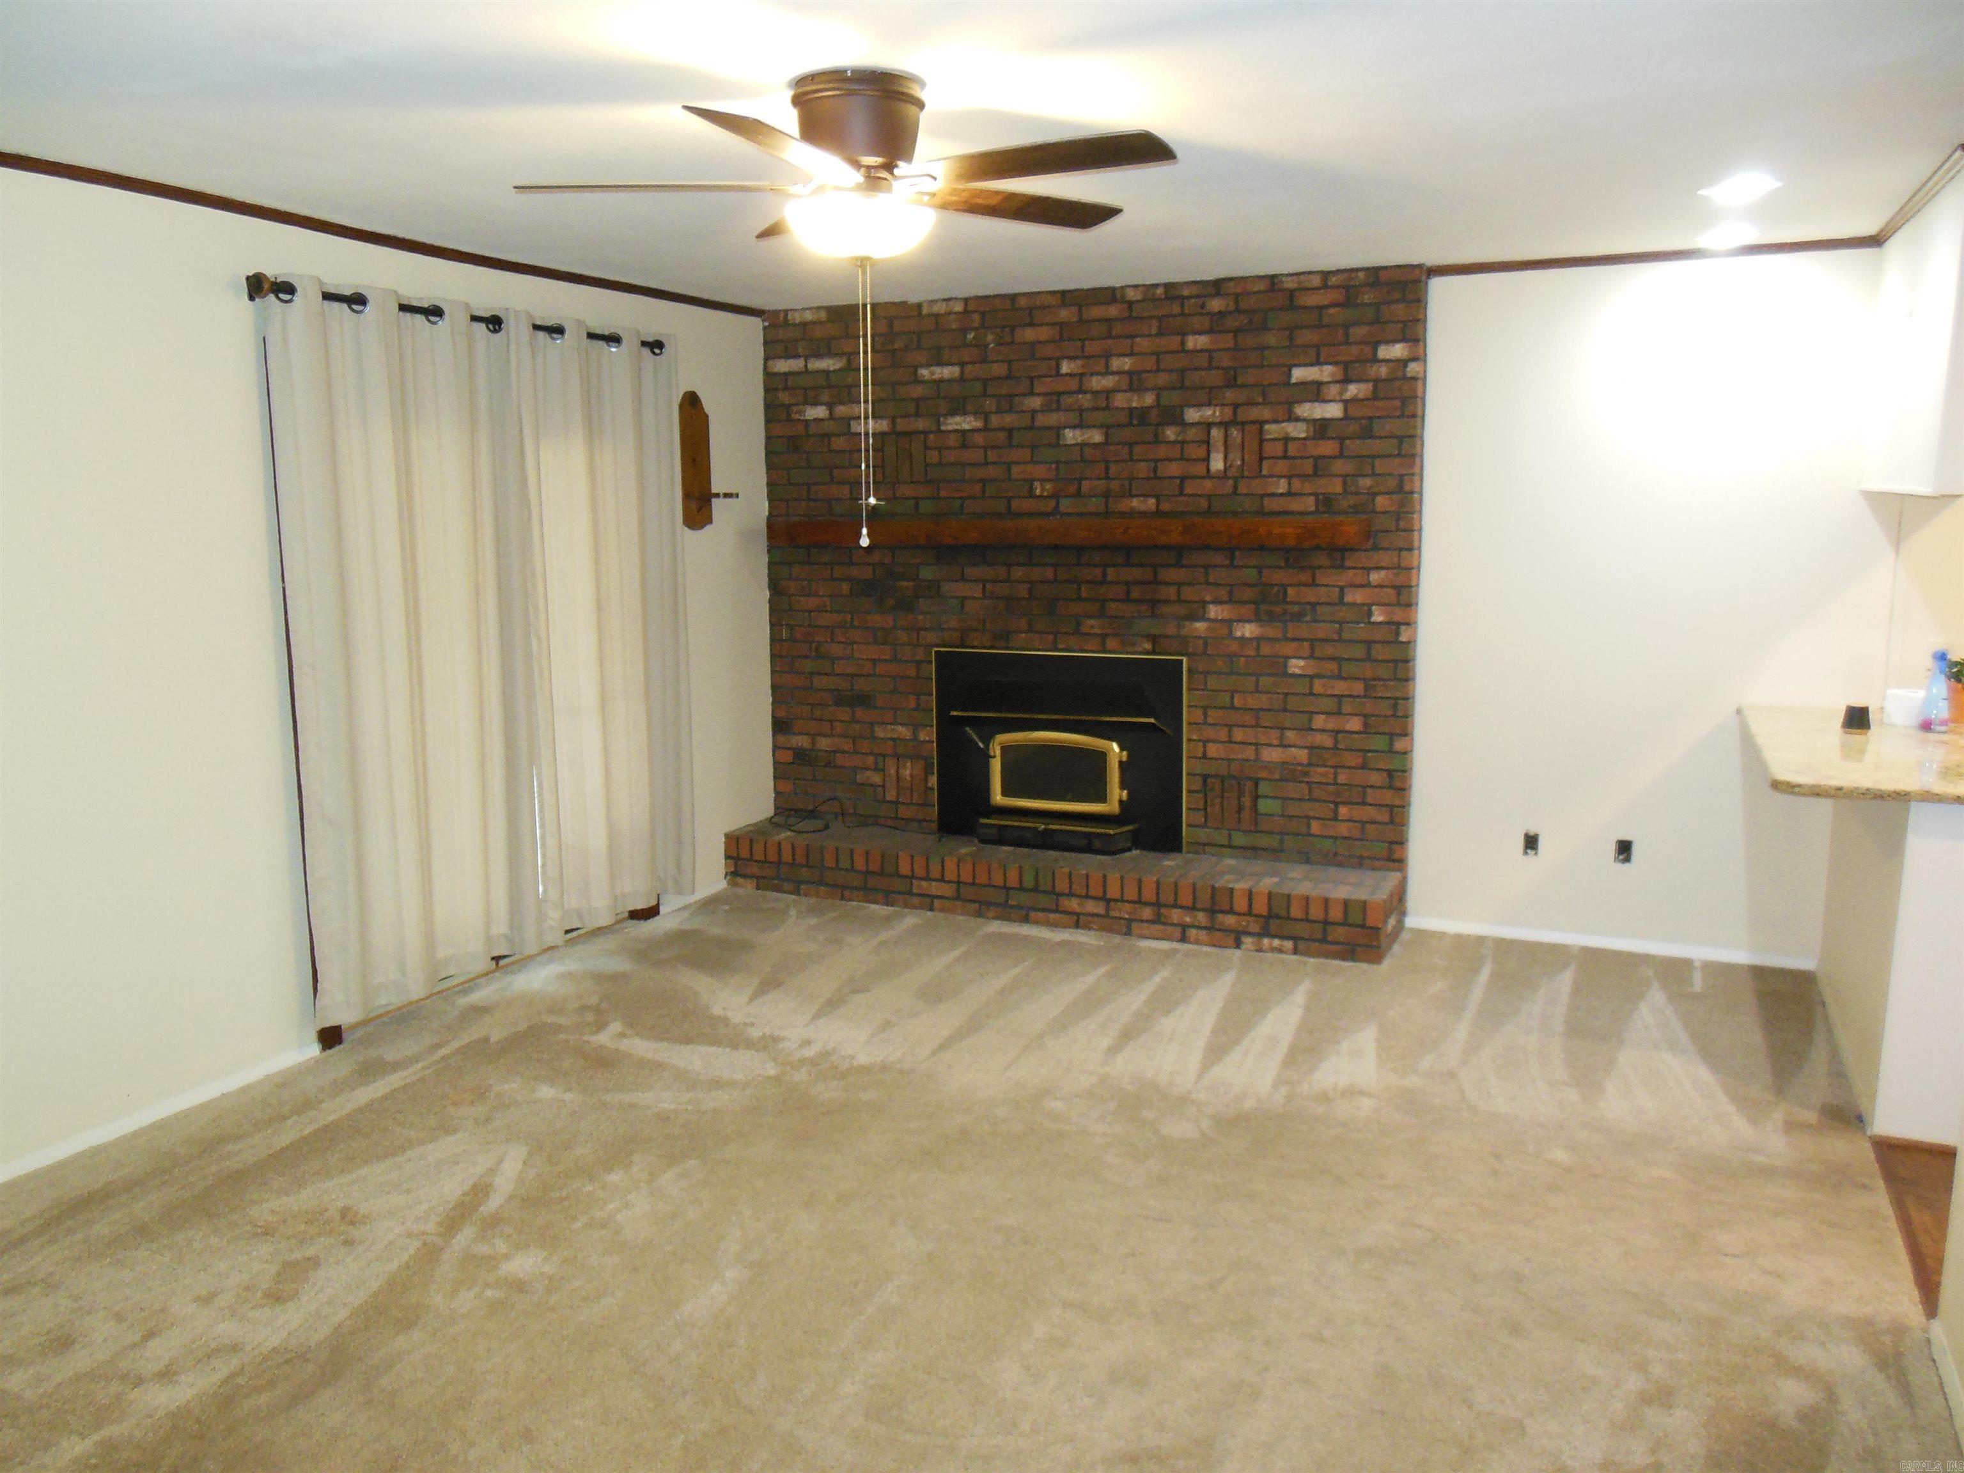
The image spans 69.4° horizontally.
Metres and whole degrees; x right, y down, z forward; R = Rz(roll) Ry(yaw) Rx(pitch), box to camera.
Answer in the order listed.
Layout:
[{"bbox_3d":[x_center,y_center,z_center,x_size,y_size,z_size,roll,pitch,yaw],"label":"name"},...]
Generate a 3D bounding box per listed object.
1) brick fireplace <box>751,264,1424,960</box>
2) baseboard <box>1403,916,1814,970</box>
[{"bbox_3d":[0.249,-0.511,5.580,2.759,2.440,0.474,4,10,25],"label":"brick fireplace"},{"bbox_3d":[2.241,0.752,5.156,1.360,0.048,0.018,4,10,25],"label":"baseboard"}]

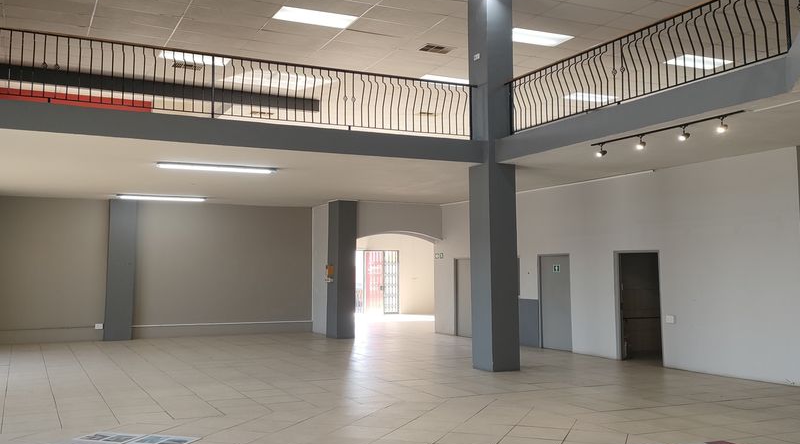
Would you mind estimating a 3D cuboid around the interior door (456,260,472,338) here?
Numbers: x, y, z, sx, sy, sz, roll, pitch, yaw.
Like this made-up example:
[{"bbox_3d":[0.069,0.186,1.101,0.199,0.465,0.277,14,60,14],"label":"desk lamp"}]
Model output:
[{"bbox_3d":[1.630,1.869,15.367,0.080,1.929,0.809,3,-5,-32],"label":"interior door"}]

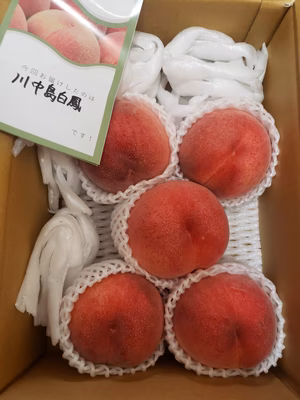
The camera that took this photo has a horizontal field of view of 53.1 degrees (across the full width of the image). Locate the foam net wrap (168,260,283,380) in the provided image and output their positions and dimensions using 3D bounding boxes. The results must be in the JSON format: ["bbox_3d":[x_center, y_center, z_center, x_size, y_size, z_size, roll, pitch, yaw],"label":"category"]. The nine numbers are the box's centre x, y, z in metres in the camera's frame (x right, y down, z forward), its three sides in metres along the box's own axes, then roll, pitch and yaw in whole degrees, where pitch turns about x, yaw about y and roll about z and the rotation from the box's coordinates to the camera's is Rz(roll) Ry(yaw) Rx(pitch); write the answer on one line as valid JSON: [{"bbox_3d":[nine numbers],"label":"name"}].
[{"bbox_3d":[0.067,0.107,0.276,0.101,0.074,0.098,0,82,0],"label":"foam net wrap"}]

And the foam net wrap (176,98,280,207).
[{"bbox_3d":[0.075,-0.046,0.295,0.097,0.074,0.099,0,82,0],"label":"foam net wrap"}]

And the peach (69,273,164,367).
[{"bbox_3d":[-0.029,0.106,0.271,0.086,0.080,0.081,0,82,0],"label":"peach"}]

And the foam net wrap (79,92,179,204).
[{"bbox_3d":[-0.021,-0.049,0.295,0.097,0.074,0.100,0,82,0],"label":"foam net wrap"}]

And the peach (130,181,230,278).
[{"bbox_3d":[0.025,0.025,0.266,0.088,0.081,0.087,0,82,0],"label":"peach"}]

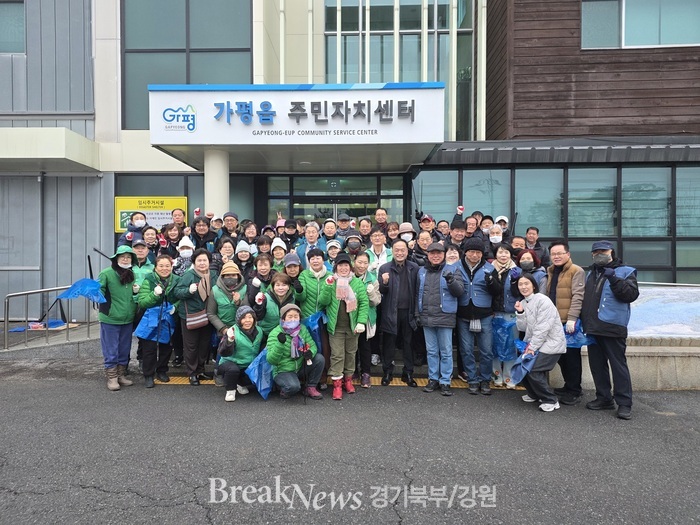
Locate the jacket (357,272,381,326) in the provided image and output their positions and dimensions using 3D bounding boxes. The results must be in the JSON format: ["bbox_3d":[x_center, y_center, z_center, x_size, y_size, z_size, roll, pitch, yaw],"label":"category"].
[{"bbox_3d":[0.180,0.440,5.480,0.460,0.640,0.300,0,1,1],"label":"jacket"}]

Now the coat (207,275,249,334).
[{"bbox_3d":[-1.396,0.479,5.300,0.480,0.680,0.400,0,1,-10],"label":"coat"}]

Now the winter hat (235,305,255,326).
[{"bbox_3d":[-1.150,0.589,5.120,0.220,0.220,0.250,0,1,-18],"label":"winter hat"}]

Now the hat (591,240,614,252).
[{"bbox_3d":[2.443,-0.155,4.500,0.200,0.130,0.260,1,1,35],"label":"hat"}]

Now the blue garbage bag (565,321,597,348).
[{"bbox_3d":[2.468,0.771,4.980,0.360,0.310,0.170,0,1,18],"label":"blue garbage bag"}]

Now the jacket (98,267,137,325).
[{"bbox_3d":[-2.694,0.389,5.400,0.460,0.700,0.330,-1,1,-36],"label":"jacket"}]

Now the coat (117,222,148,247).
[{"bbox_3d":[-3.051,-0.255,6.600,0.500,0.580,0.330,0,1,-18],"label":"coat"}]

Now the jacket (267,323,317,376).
[{"bbox_3d":[-0.618,0.941,5.000,0.550,0.560,0.440,0,1,-5],"label":"jacket"}]

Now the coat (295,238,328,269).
[{"bbox_3d":[-0.490,0.040,6.080,0.520,0.660,0.320,0,1,-3],"label":"coat"}]

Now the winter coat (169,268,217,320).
[{"bbox_3d":[-1.879,0.394,5.550,0.550,0.630,0.400,0,1,-15],"label":"winter coat"}]

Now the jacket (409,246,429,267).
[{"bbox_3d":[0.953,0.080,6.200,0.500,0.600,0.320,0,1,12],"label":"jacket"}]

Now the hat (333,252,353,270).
[{"bbox_3d":[-0.072,-0.039,5.150,0.200,0.160,0.250,0,1,-3],"label":"hat"}]

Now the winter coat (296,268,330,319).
[{"bbox_3d":[-0.400,0.370,5.350,0.500,0.630,0.320,0,1,-5],"label":"winter coat"}]

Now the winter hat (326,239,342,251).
[{"bbox_3d":[-0.207,-0.227,6.200,0.205,0.170,0.230,0,1,-6],"label":"winter hat"}]

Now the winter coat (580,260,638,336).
[{"bbox_3d":[2.578,0.367,4.620,0.540,0.750,0.420,1,1,38],"label":"winter coat"}]

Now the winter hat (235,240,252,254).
[{"bbox_3d":[-1.397,-0.197,6.100,0.220,0.180,0.230,0,1,-5],"label":"winter hat"}]

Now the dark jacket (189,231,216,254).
[{"bbox_3d":[-1.964,-0.149,6.300,0.480,0.620,0.300,0,1,-9],"label":"dark jacket"}]

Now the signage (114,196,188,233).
[{"bbox_3d":[-3.320,-0.790,7.800,1.210,0.610,0.040,0,1,0],"label":"signage"}]

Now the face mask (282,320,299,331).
[{"bbox_3d":[-0.620,0.675,5.000,0.165,0.110,0.110,0,1,-6],"label":"face mask"}]

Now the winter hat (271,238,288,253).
[{"bbox_3d":[-0.909,-0.222,6.000,0.195,0.175,0.220,0,1,-9],"label":"winter hat"}]

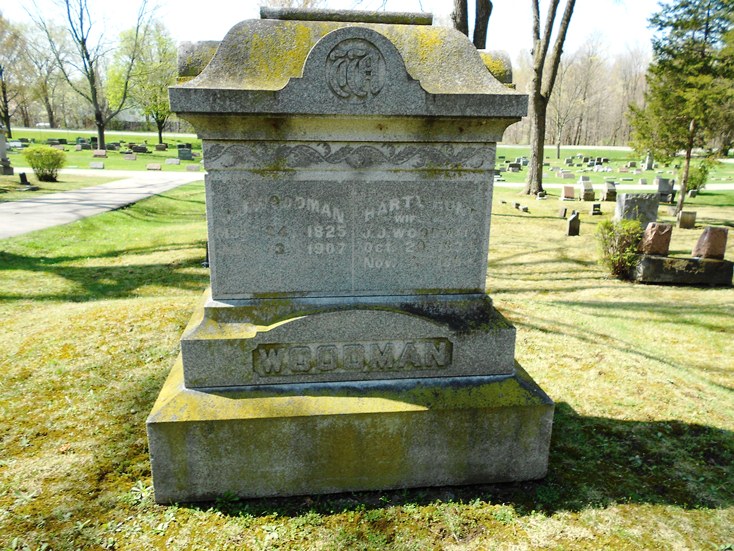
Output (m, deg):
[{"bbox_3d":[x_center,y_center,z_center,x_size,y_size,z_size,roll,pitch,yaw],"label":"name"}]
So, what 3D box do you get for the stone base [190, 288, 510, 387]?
[{"bbox_3d":[-0.102,0.179,2.878,1.489,0.364,0.898,-1,16,-6],"label":"stone base"}]

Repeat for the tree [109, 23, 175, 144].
[{"bbox_3d":[-15.897,-13.838,39.818,5.410,8.540,5.410,-5,17,-20],"label":"tree"}]

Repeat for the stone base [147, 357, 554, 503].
[{"bbox_3d":[-0.106,0.585,2.995,1.770,0.481,1.186,-1,16,-6],"label":"stone base"}]

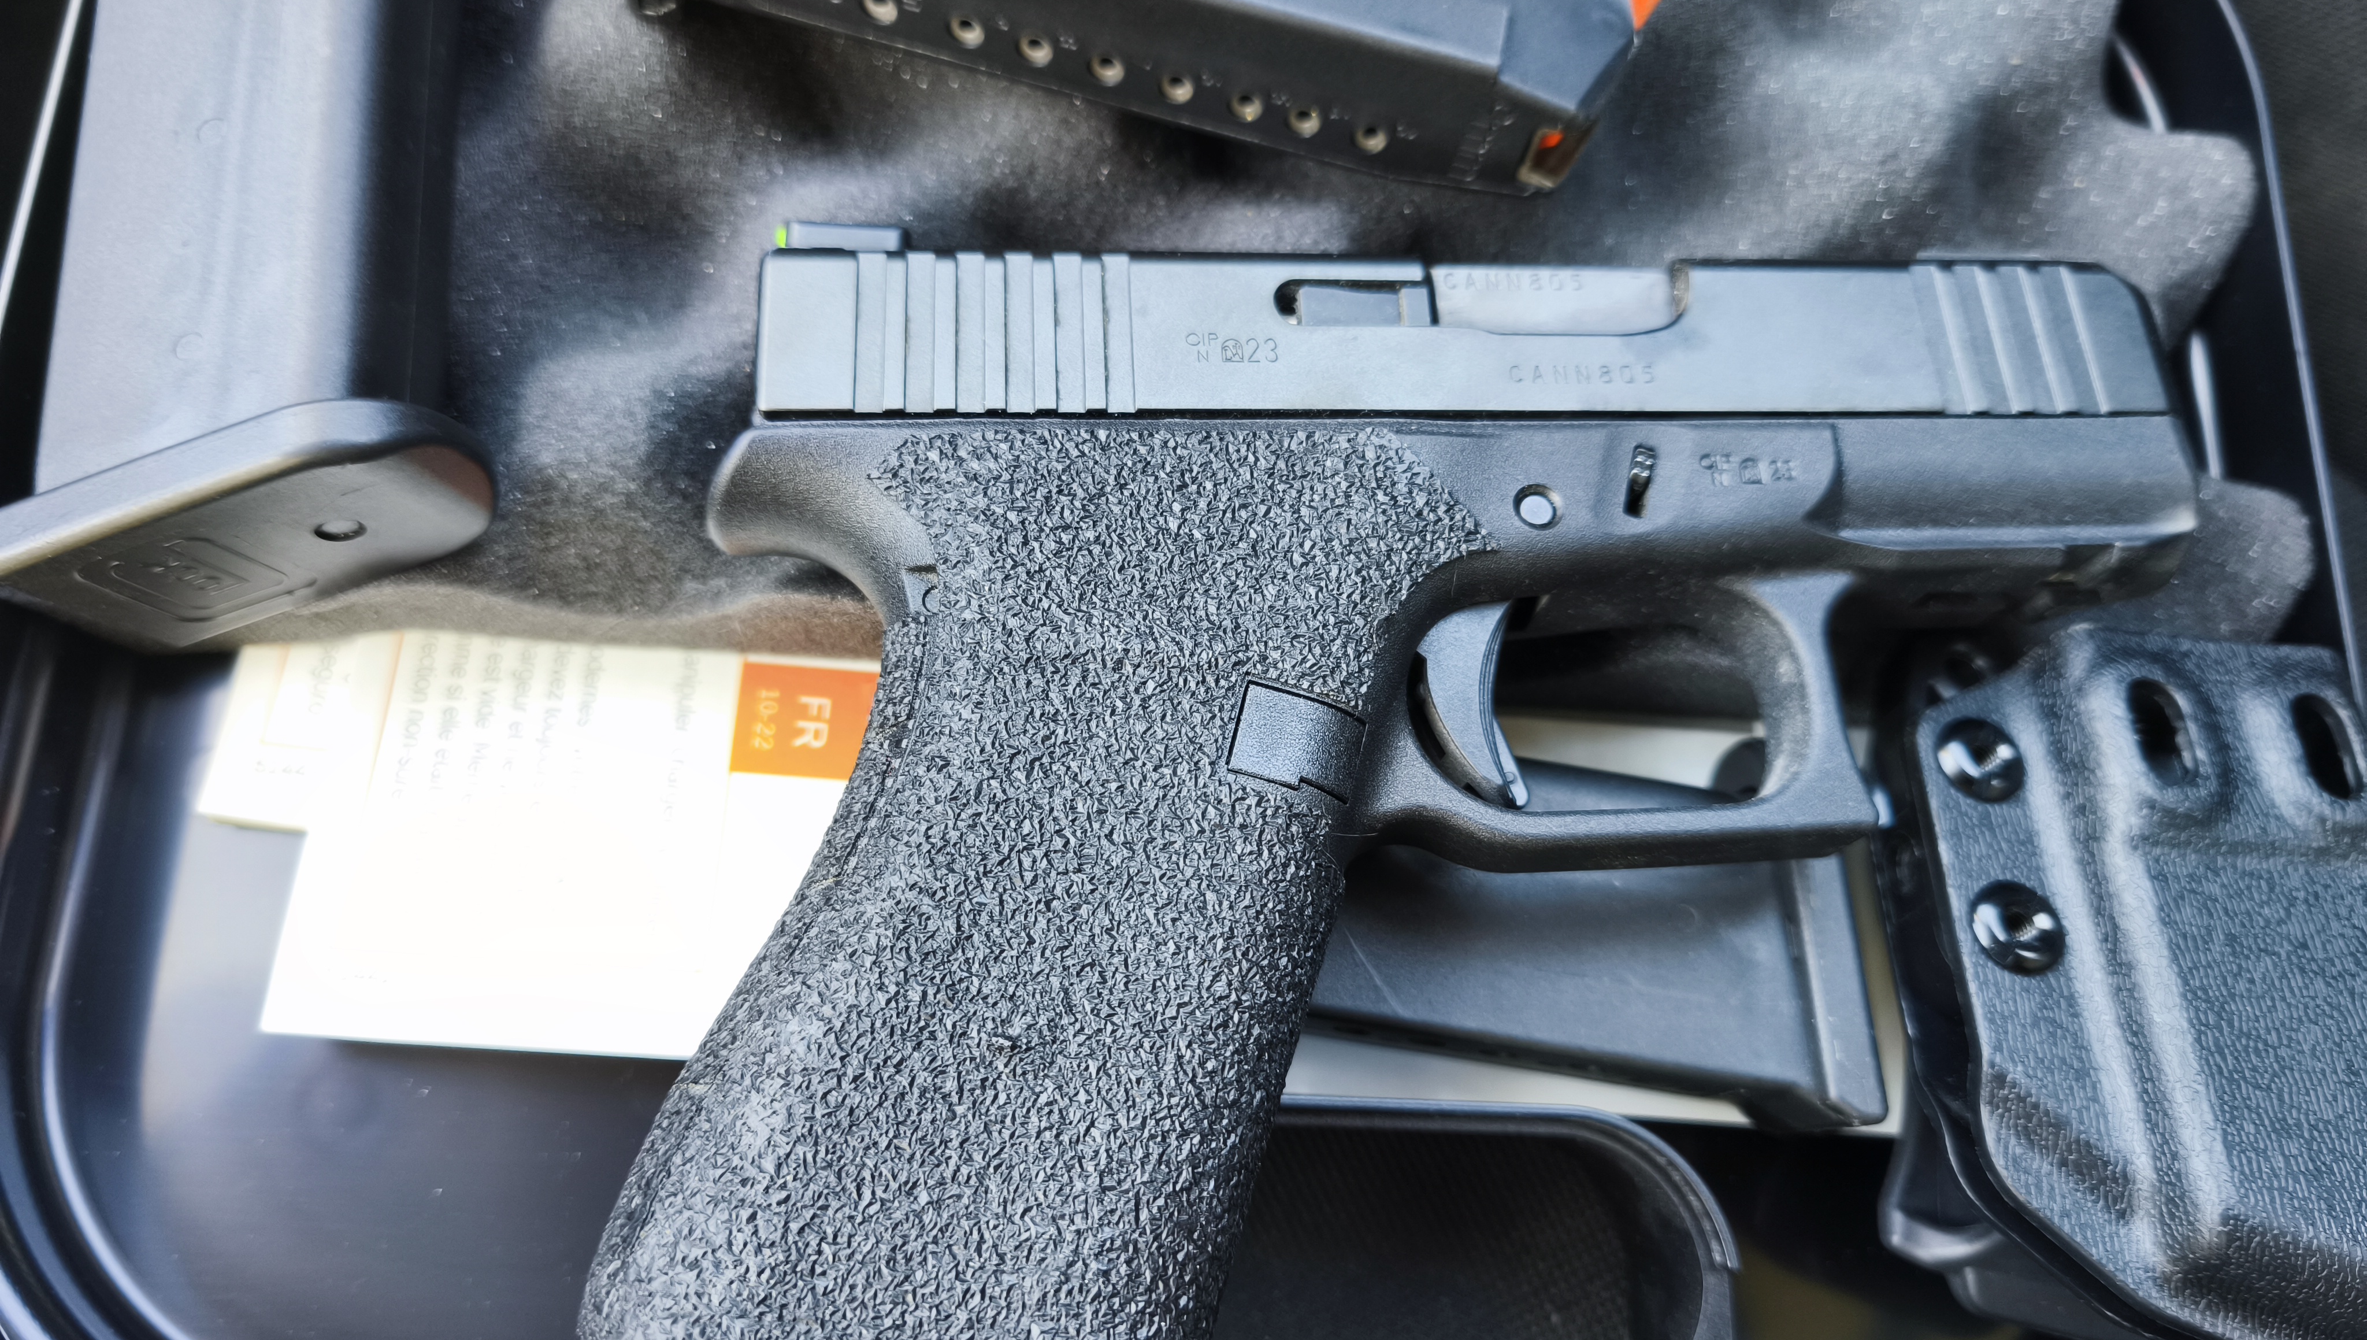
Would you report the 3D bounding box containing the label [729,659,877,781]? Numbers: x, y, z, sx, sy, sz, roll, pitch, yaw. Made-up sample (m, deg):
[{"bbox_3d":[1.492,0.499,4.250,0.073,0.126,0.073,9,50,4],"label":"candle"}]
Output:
[{"bbox_3d":[-0.049,0.007,0.208,0.021,0.001,0.016,5,69,-3],"label":"label"}]

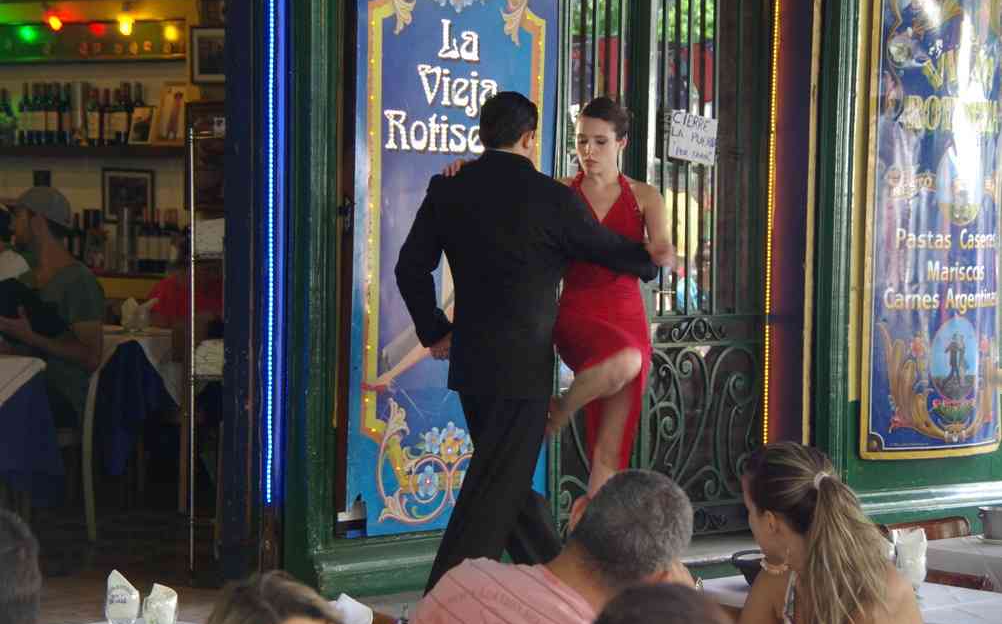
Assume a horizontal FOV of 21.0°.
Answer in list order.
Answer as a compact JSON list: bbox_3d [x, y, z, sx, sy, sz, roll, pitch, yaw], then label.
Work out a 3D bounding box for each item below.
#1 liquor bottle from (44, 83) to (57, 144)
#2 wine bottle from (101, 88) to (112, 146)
[{"bbox_3d":[-2.272,-0.995,13.600,0.076,0.315,0.076,1,3,0],"label":"liquor bottle"},{"bbox_3d":[-1.938,-0.958,13.250,0.074,0.288,0.074,1,4,0],"label":"wine bottle"}]

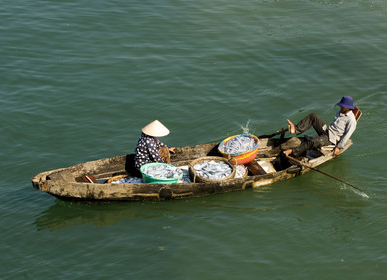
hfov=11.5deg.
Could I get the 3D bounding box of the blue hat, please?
[{"bbox_3d":[2.386,-0.585,30.064,0.285,0.150,0.270,-4,33,-33],"label":"blue hat"}]

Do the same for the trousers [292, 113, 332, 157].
[{"bbox_3d":[1.856,-0.086,30.202,0.600,0.520,0.500,-5,28,-9],"label":"trousers"}]

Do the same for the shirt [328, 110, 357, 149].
[{"bbox_3d":[2.340,-0.173,30.272,0.320,0.600,0.460,15,16,-36],"label":"shirt"}]

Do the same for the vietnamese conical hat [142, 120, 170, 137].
[{"bbox_3d":[-0.569,-0.214,29.666,0.425,0.180,0.425,4,28,-2],"label":"vietnamese conical hat"}]

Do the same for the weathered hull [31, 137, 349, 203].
[{"bbox_3d":[-0.016,0.469,30.047,5.050,0.620,1.220,-6,29,-11],"label":"weathered hull"}]

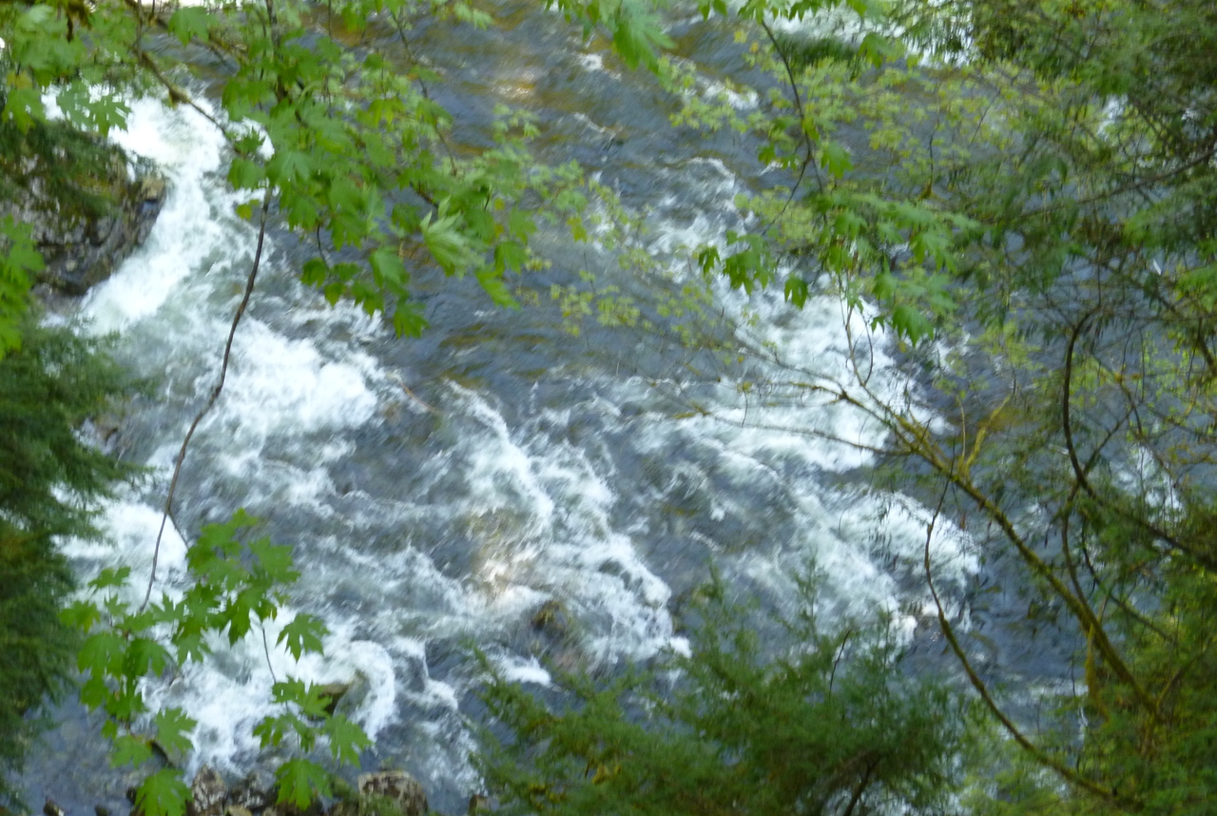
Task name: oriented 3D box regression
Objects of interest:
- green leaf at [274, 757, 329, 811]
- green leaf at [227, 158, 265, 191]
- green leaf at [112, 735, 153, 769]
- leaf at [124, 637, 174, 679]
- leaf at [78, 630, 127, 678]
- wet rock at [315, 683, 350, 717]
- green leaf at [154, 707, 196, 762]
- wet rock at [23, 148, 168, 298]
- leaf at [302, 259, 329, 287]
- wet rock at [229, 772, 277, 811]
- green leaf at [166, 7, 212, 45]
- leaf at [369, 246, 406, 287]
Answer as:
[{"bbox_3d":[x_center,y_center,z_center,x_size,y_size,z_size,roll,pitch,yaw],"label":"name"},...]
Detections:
[{"bbox_3d":[-1.153,1.418,11.400,0.215,0.180,0.080,-3,28,-6],"label":"green leaf"},{"bbox_3d":[-1.366,-0.879,11.385,0.150,0.120,0.080,0,35,0],"label":"green leaf"},{"bbox_3d":[-1.794,1.296,11.400,0.165,0.086,0.090,-5,28,-9],"label":"green leaf"},{"bbox_3d":[-1.718,0.933,11.300,0.185,0.134,0.080,-5,28,-9],"label":"leaf"},{"bbox_3d":[-1.892,0.919,11.300,0.178,0.151,0.080,-5,28,-10],"label":"leaf"},{"bbox_3d":[-2.617,2.780,28.748,0.400,0.300,0.360,0,35,0],"label":"wet rock"},{"bbox_3d":[-1.554,1.166,10.827,0.170,0.160,0.100,0,35,0],"label":"green leaf"},{"bbox_3d":[-5.781,-2.076,33.949,1.750,1.400,1.400,0,35,0],"label":"wet rock"},{"bbox_3d":[-1.109,-0.512,11.435,0.120,0.100,0.070,0,35,0],"label":"leaf"},{"bbox_3d":[-3.249,3.509,27.589,0.450,0.330,0.380,0,35,0],"label":"wet rock"},{"bbox_3d":[-1.527,-1.389,11.000,0.166,0.118,0.080,-4,28,-7],"label":"green leaf"},{"bbox_3d":[-0.804,-0.514,11.000,0.131,0.128,0.070,-2,28,-4],"label":"leaf"}]

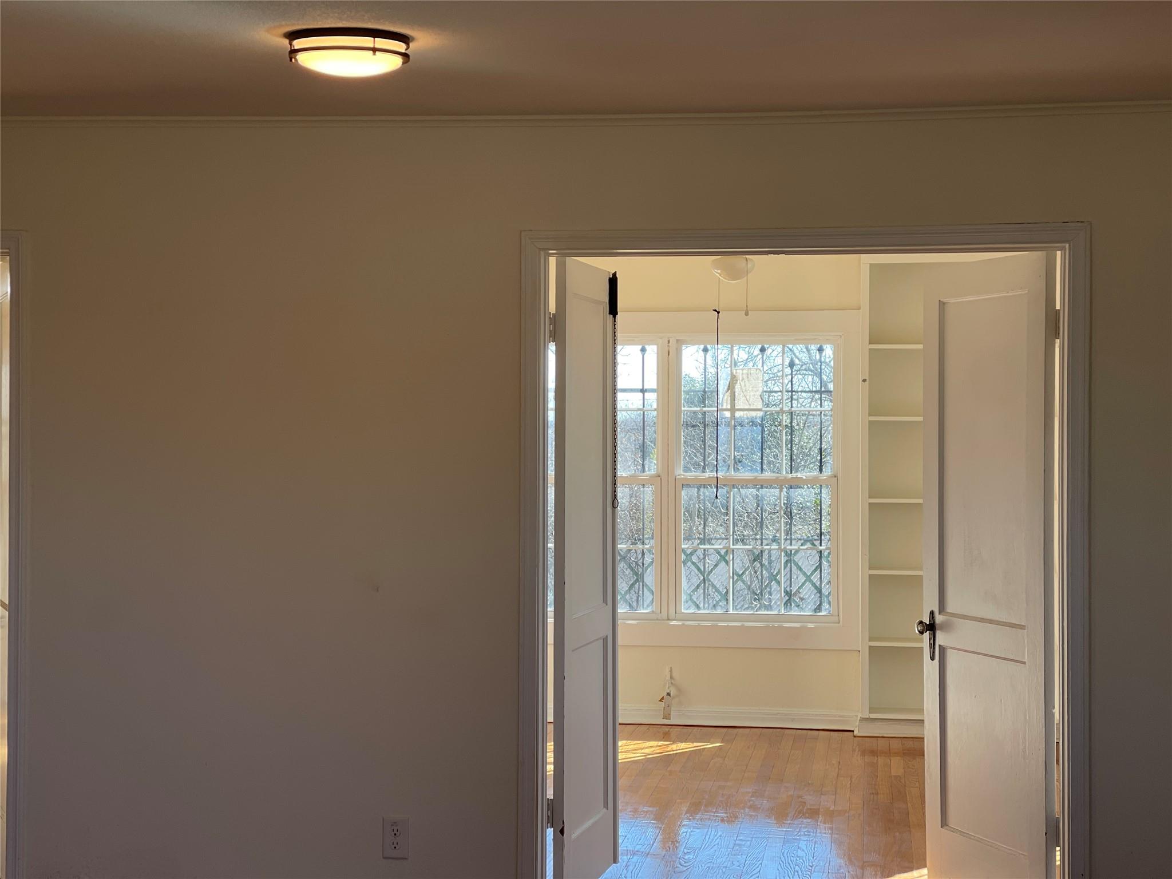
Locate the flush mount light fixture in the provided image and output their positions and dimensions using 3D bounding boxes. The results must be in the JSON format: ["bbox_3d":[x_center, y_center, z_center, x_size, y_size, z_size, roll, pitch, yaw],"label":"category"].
[{"bbox_3d":[-0.587,-0.953,5.380,0.298,0.098,0.298,0,0,7],"label":"flush mount light fixture"}]

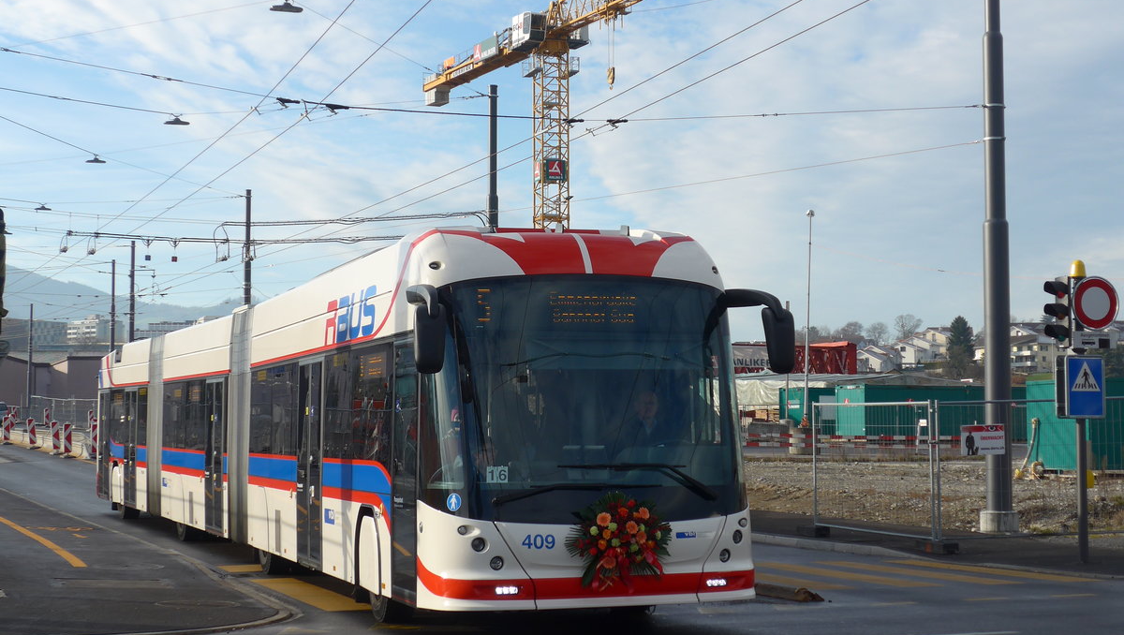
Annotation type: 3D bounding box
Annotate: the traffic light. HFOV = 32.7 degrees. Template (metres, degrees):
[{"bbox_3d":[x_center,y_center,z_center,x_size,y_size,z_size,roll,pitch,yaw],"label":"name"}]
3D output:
[{"bbox_3d":[5.607,-0.069,21.700,0.360,0.800,0.270,2,-4,-27],"label":"traffic light"}]

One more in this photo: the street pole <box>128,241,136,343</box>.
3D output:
[{"bbox_3d":[-21.819,1.081,97.191,0.340,10.000,0.340,0,-4,0],"label":"street pole"}]

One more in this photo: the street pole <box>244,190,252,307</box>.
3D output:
[{"bbox_3d":[-12.102,0.052,73.691,0.340,10.000,0.340,0,-4,0],"label":"street pole"}]

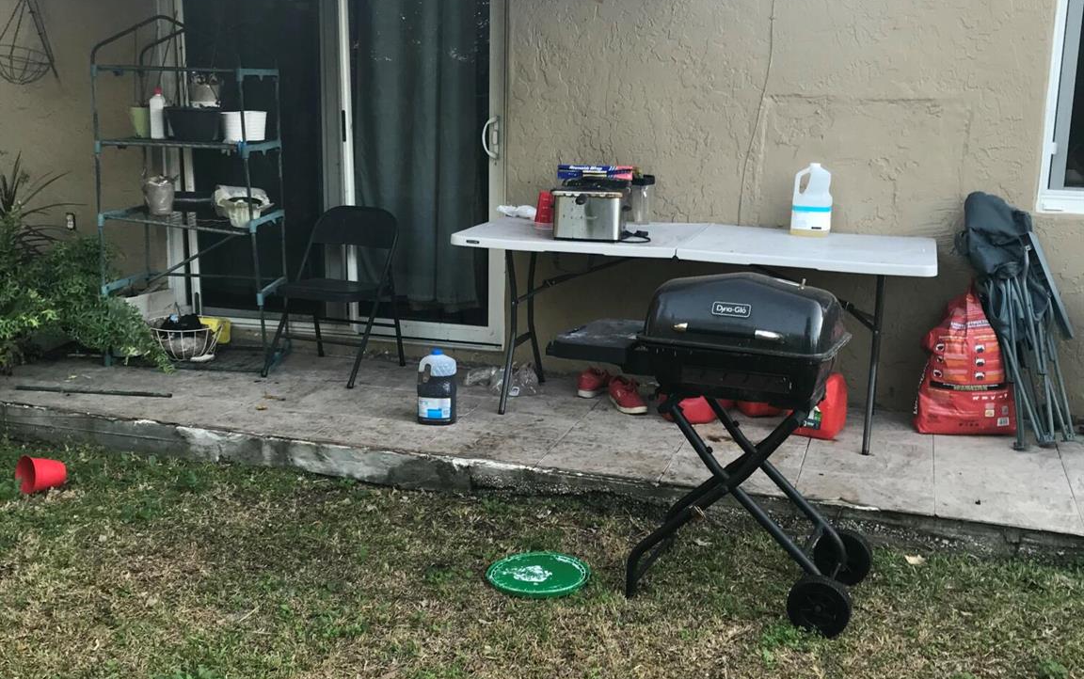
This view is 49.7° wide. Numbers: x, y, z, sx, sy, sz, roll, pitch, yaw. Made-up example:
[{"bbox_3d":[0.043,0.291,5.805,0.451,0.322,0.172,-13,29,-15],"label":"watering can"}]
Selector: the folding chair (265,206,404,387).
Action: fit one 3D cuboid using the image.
[{"bbox_3d":[-0.946,-0.213,5.319,0.465,0.750,0.480,7,14,23],"label":"folding chair"}]

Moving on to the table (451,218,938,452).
[{"bbox_3d":[0.603,-0.049,4.731,1.830,0.740,0.720,5,14,17],"label":"table"}]

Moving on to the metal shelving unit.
[{"bbox_3d":[-1.622,-0.685,5.466,0.720,1.580,0.500,2,13,6],"label":"metal shelving unit"}]

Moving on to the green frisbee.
[{"bbox_3d":[-0.010,0.712,3.532,0.302,0.028,0.302,1,13,0],"label":"green frisbee"}]

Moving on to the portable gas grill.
[{"bbox_3d":[0.496,0.266,3.452,0.950,0.960,0.440,7,14,24],"label":"portable gas grill"}]

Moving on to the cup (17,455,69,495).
[{"bbox_3d":[-1.788,0.486,4.194,0.140,0.140,0.150,10,5,36],"label":"cup"}]

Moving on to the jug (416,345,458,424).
[{"bbox_3d":[-0.417,0.179,4.654,0.150,0.300,0.140,2,13,6],"label":"jug"}]

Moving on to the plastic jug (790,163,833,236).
[{"bbox_3d":[1.094,-0.567,4.728,0.150,0.285,0.145,4,14,14],"label":"plastic jug"}]

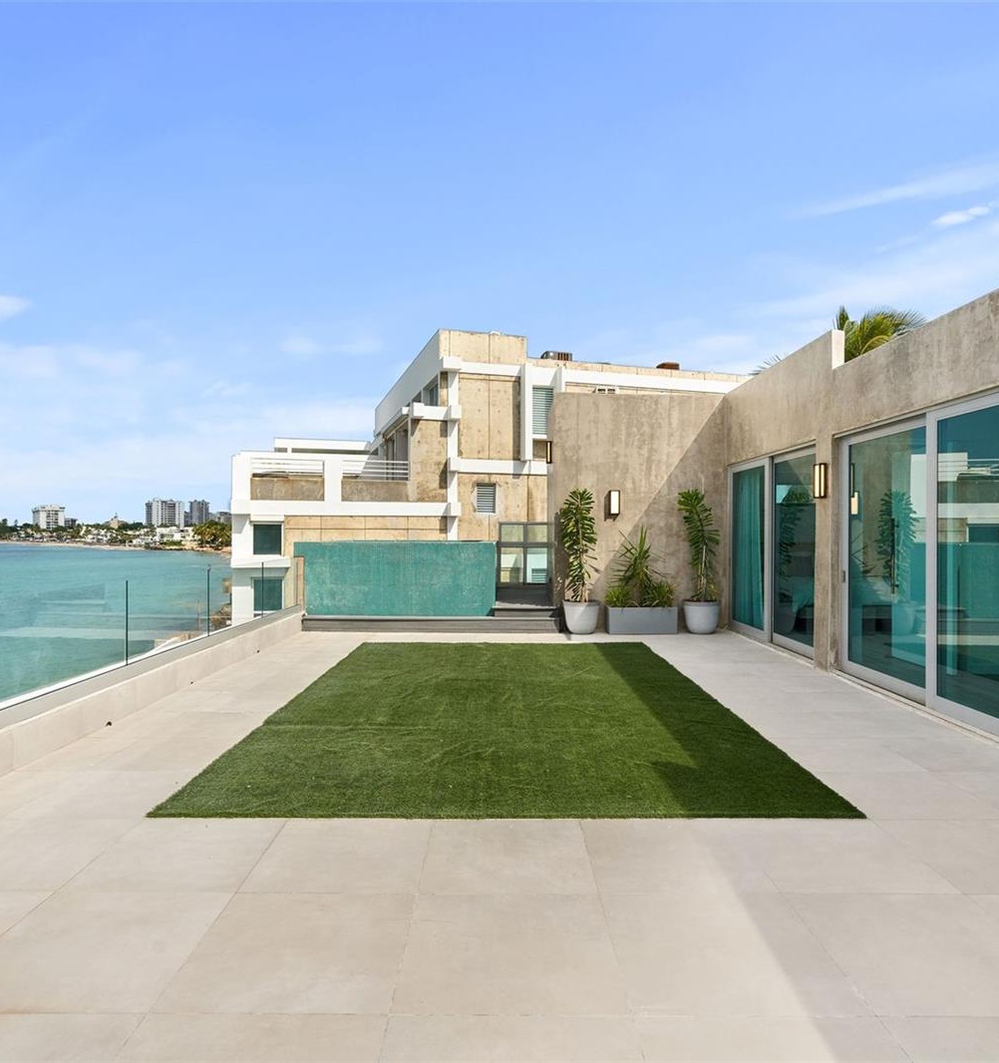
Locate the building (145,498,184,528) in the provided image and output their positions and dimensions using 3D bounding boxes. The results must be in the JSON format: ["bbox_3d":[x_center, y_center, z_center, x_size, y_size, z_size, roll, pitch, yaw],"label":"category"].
[{"bbox_3d":[-373.000,-13.700,790.000,18.000,42.000,34.000,0,0,45],"label":"building"}]

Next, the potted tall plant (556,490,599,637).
[{"bbox_3d":[1.171,0.426,10.437,0.590,2.117,0.570,0,0,0],"label":"potted tall plant"}]

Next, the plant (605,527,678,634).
[{"bbox_3d":[2.093,0.709,10.466,1.030,1.558,0.600,0,0,0],"label":"plant"}]

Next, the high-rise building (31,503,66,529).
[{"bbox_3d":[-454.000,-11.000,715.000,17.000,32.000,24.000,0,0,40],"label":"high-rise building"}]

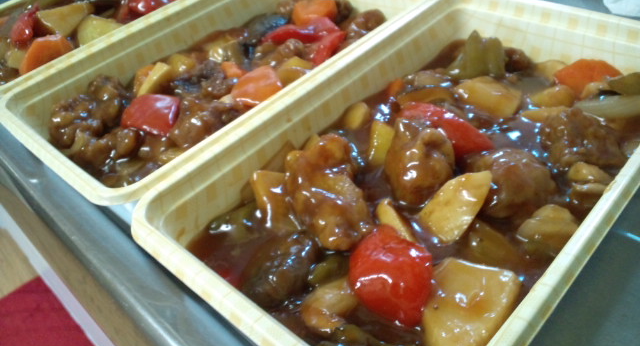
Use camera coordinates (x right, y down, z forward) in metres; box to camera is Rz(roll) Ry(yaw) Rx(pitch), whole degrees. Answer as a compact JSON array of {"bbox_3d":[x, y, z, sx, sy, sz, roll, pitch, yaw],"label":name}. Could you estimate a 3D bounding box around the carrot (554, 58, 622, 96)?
[{"bbox_3d":[0.122,-0.043,0.236,0.029,0.020,0.014,27,52,35],"label":"carrot"}]

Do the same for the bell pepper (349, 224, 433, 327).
[{"bbox_3d":[0.022,0.032,0.165,0.023,0.021,0.025,27,52,35],"label":"bell pepper"}]

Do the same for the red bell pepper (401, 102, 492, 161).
[{"bbox_3d":[0.053,-0.018,0.221,0.040,0.018,0.016,27,52,35],"label":"red bell pepper"}]

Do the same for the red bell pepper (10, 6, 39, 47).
[{"bbox_3d":[-0.189,-0.093,0.331,0.014,0.025,0.015,27,52,35],"label":"red bell pepper"}]

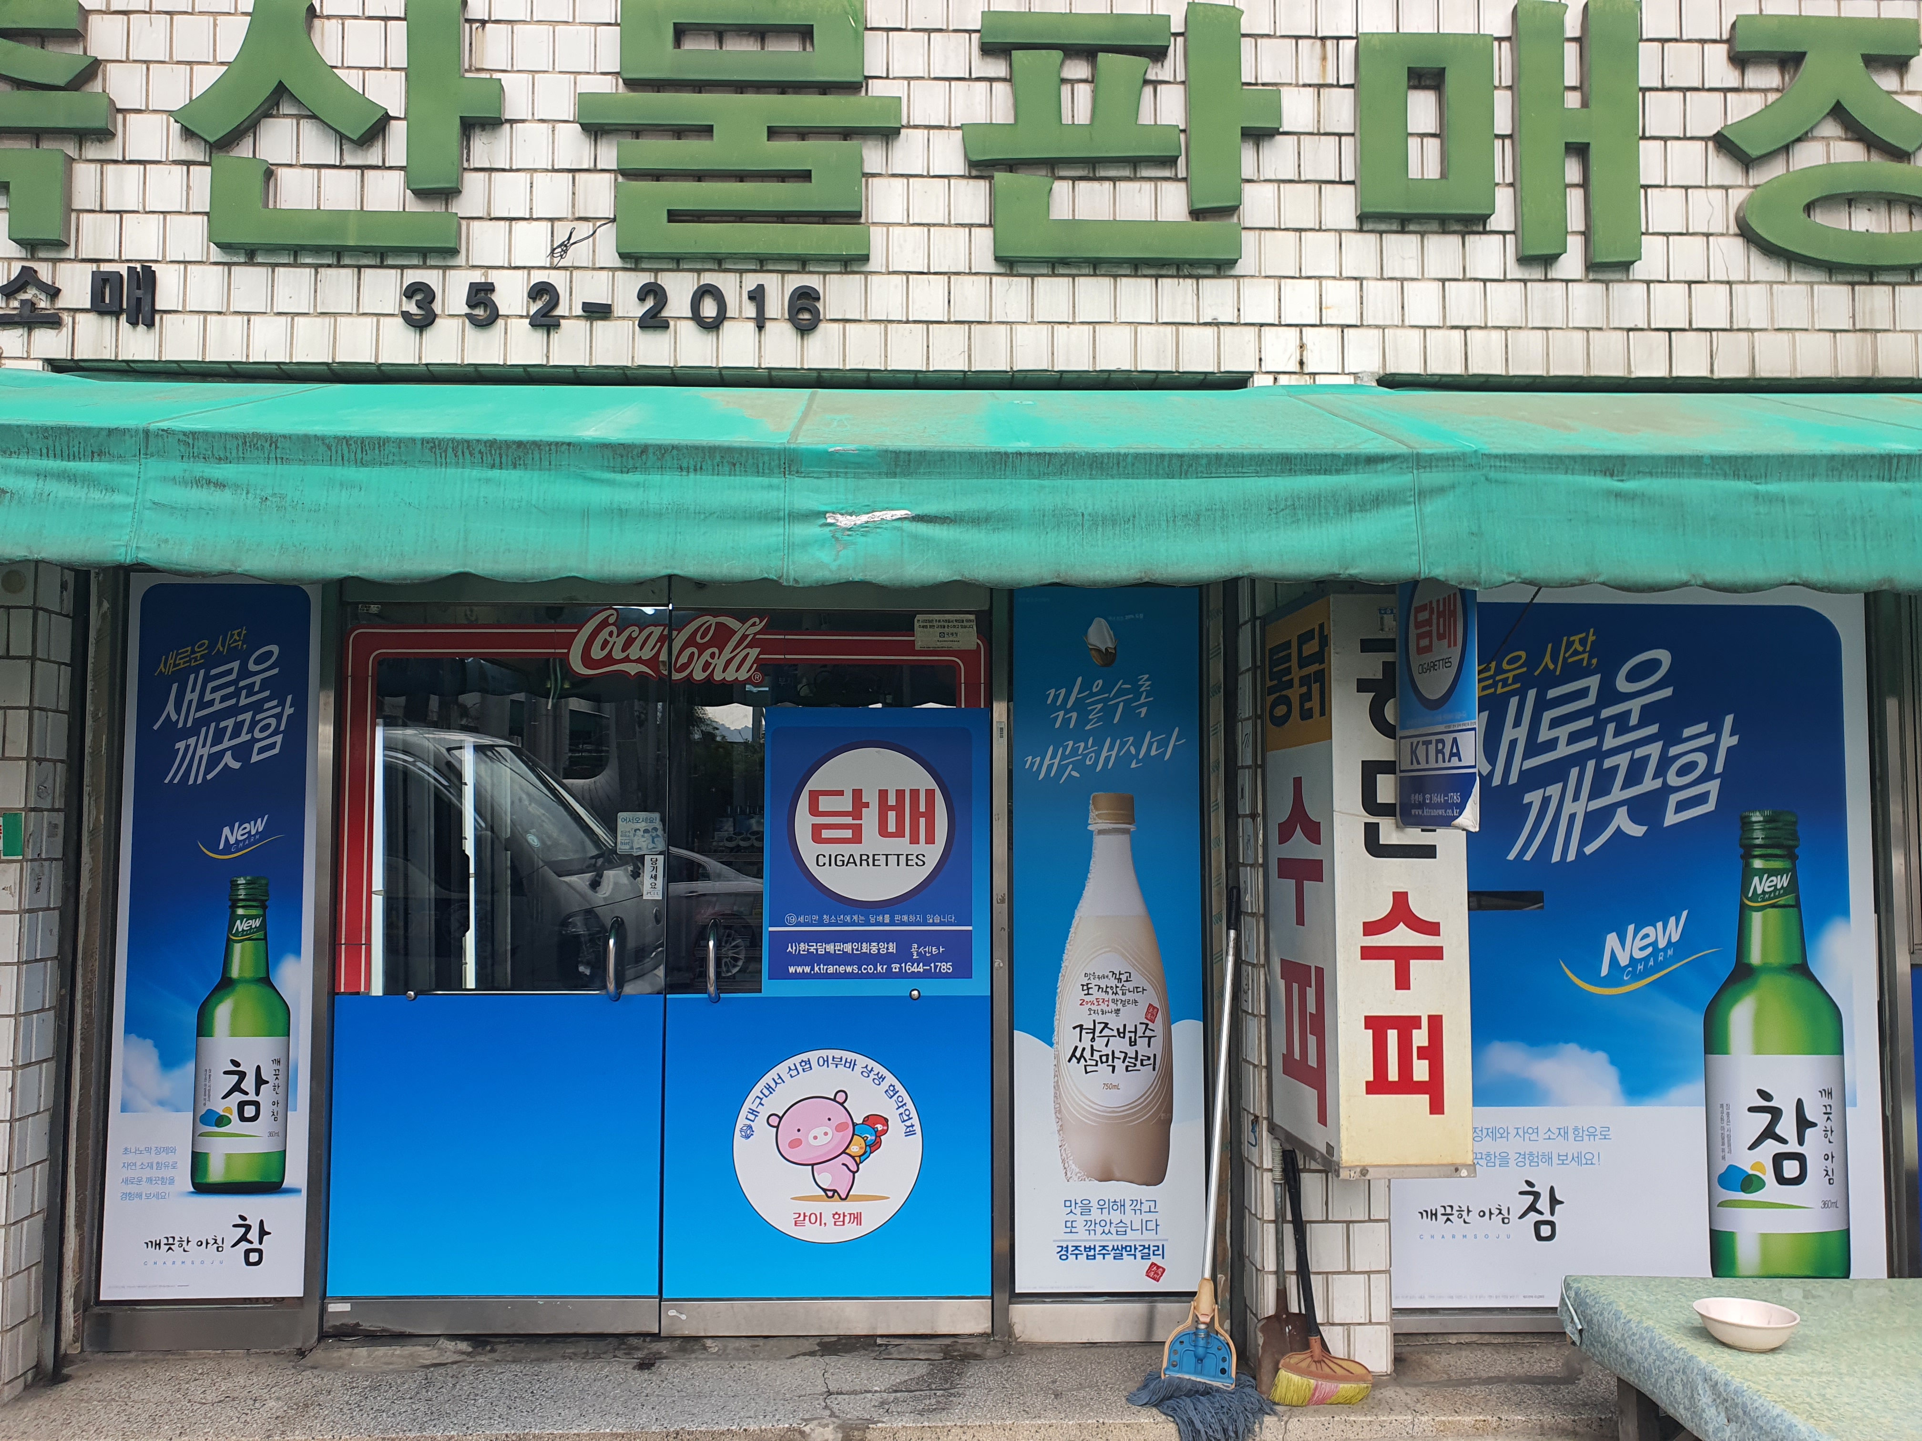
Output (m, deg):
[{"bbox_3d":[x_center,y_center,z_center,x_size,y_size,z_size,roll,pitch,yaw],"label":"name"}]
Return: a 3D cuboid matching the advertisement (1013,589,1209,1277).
[{"bbox_3d":[0.402,0.580,3.980,0.519,1.950,0.030,0,-3,-2],"label":"advertisement"}]

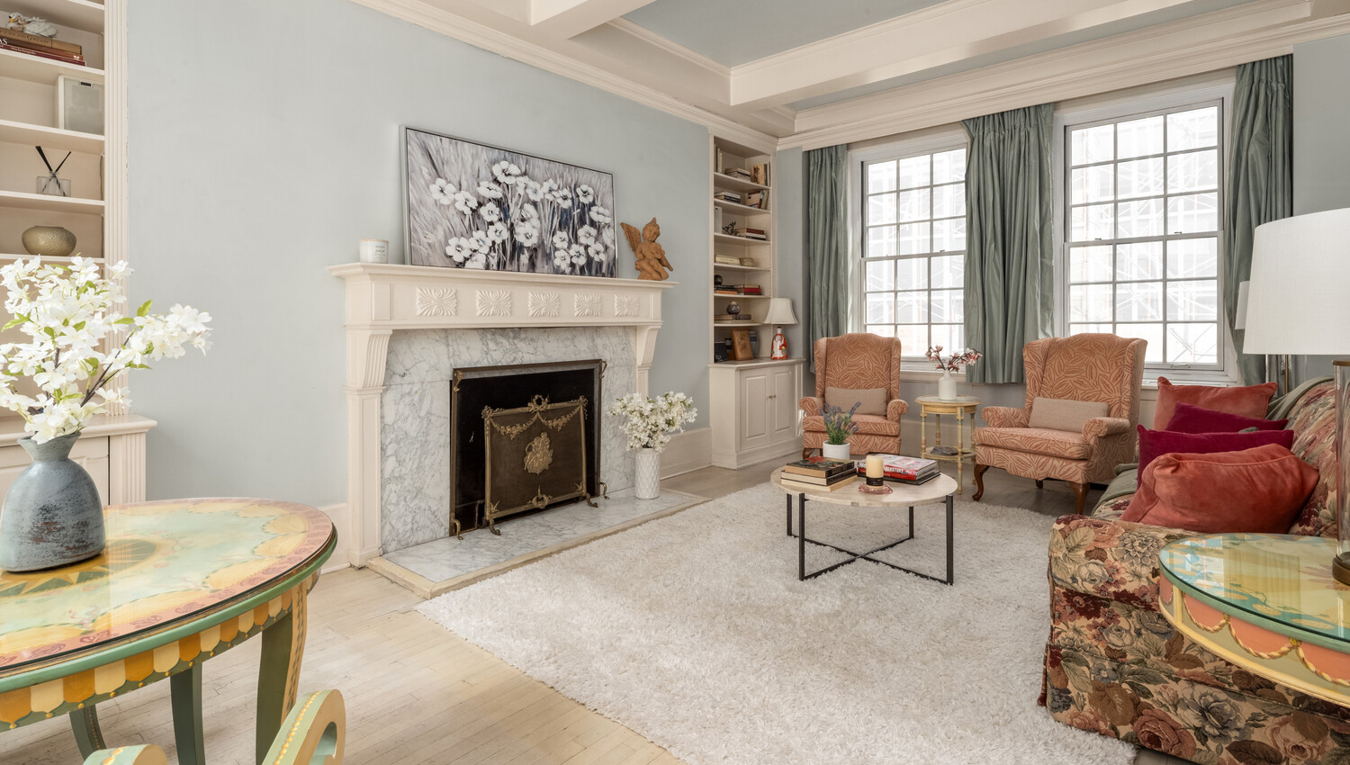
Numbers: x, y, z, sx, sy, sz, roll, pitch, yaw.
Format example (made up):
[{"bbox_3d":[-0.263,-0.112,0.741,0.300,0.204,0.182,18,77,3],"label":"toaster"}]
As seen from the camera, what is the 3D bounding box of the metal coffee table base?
[{"bbox_3d":[0.917,0.660,3.126,0.670,0.400,0.640,0,4,5],"label":"metal coffee table base"}]

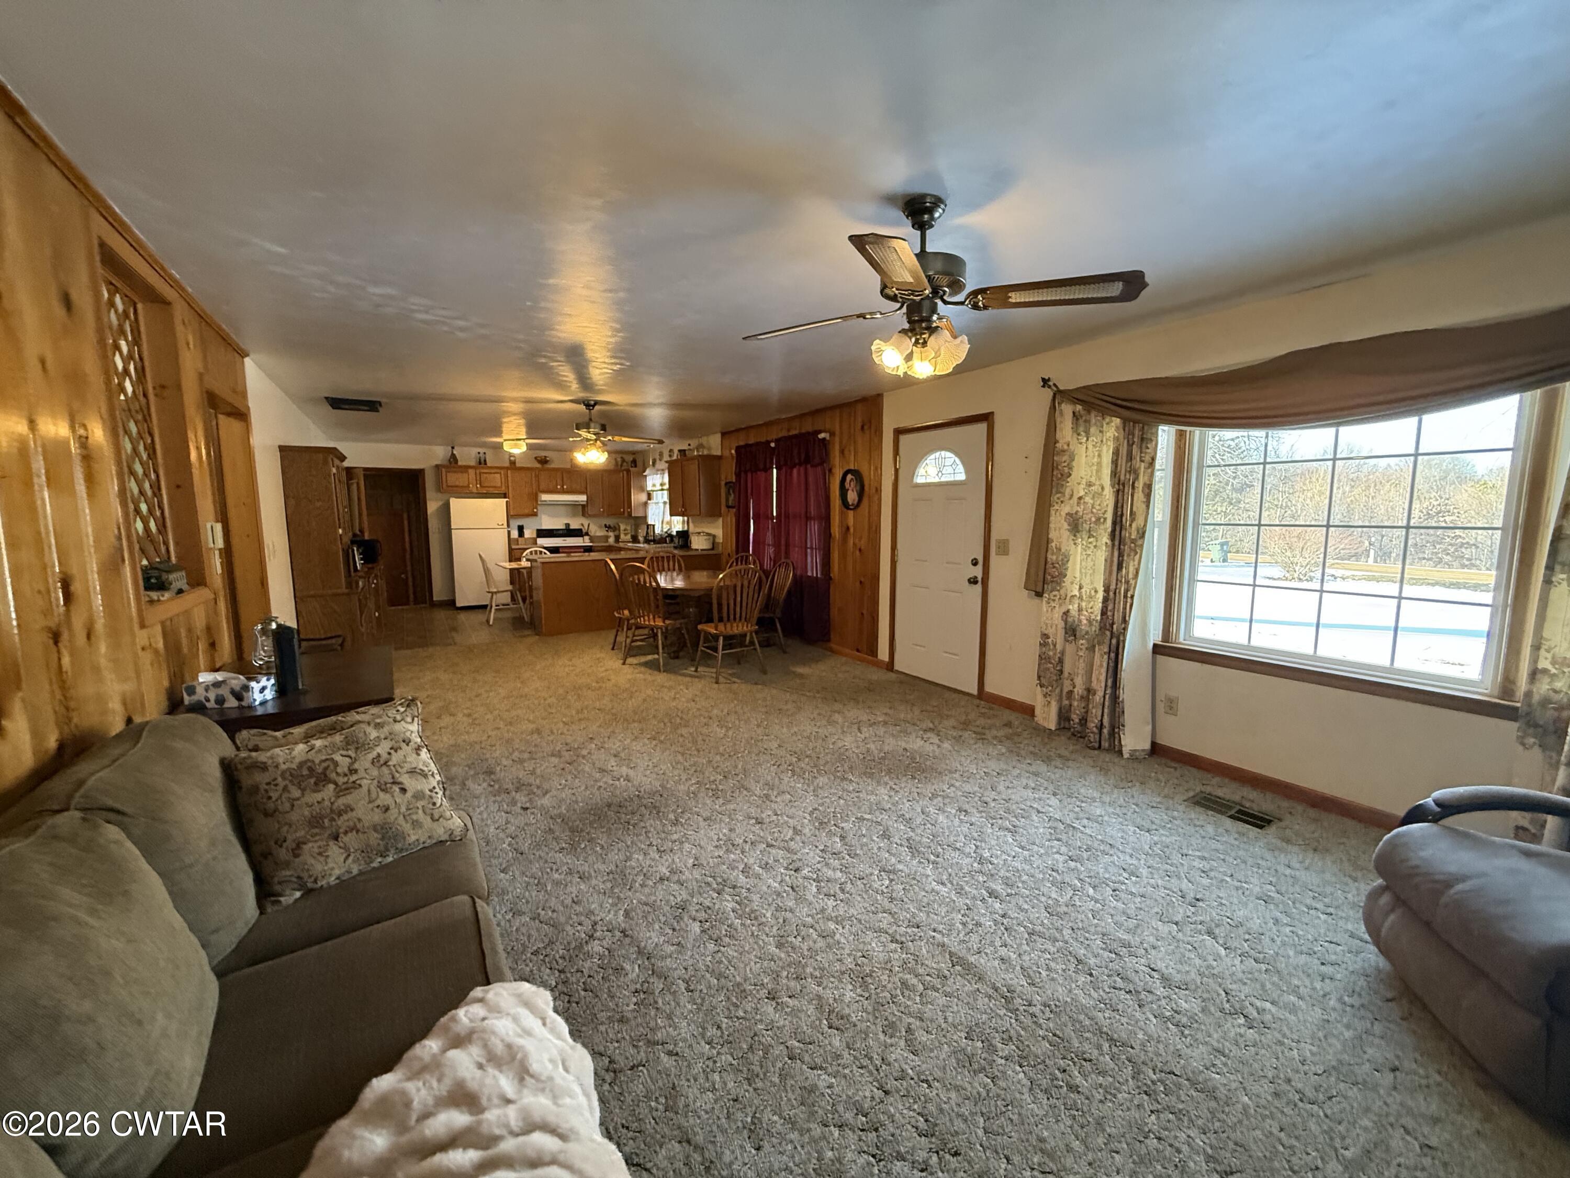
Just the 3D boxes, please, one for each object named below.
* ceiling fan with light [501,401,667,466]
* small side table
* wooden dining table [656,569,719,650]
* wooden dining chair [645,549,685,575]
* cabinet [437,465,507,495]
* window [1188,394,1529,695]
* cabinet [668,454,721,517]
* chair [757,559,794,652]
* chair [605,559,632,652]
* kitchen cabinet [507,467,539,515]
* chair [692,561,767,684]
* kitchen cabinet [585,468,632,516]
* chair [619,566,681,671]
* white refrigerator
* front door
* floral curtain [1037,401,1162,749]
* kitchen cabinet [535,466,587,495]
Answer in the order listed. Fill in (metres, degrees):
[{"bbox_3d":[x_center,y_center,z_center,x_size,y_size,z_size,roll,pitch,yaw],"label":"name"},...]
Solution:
[{"bbox_3d":[-1.828,-1.465,5.990,1.330,0.565,1.330,-3,7,-25],"label":"ceiling fan with light"},{"bbox_3d":[-2.046,0.740,2.732,0.670,0.730,1.130,-5,8,-33],"label":"small side table"},{"bbox_3d":[-0.905,0.273,6.400,1.130,0.750,1.750,-4,8,-31],"label":"wooden dining table"},{"bbox_3d":[-1.269,0.080,7.199,0.500,0.970,0.530,-4,8,-30],"label":"wooden dining chair"},{"bbox_3d":[-4.876,-1.691,9.931,0.920,0.405,0.330,-4,8,-31],"label":"cabinet"},{"bbox_3d":[2.624,-0.302,3.085,0.100,1.340,1.220,-5,8,-33],"label":"window"},{"bbox_3d":[-1.182,-1.324,8.324,0.330,0.745,0.910,-5,8,-33],"label":"cabinet"},{"bbox_3d":[-0.280,0.158,6.528,0.530,0.970,0.500,-4,8,-28],"label":"chair"},{"bbox_3d":[-1.532,0.163,6.417,0.540,0.970,0.460,-3,7,-25],"label":"chair"},{"bbox_3d":[-4.276,-1.556,10.312,0.450,0.765,0.320,-4,8,-31],"label":"kitchen cabinet"},{"bbox_3d":[-0.487,0.272,5.581,0.510,0.970,0.540,-5,8,-36],"label":"chair"},{"bbox_3d":[-3.087,-1.646,11.016,0.800,0.770,0.340,-4,8,-31],"label":"kitchen cabinet"},{"bbox_3d":[-1.210,0.224,5.999,0.500,0.970,0.530,4,8,29],"label":"chair"},{"bbox_3d":[-4.739,-0.573,9.861,0.770,1.650,0.740,-4,8,-31],"label":"white refrigerator"},{"bbox_3d":[1.240,-0.241,5.165,0.050,2.040,0.920,-5,8,-33],"label":"front door"},{"bbox_3d":[1.823,-0.147,3.814,0.190,2.150,0.720,-4,8,-31],"label":"floral curtain"},{"bbox_3d":[-3.704,-1.777,10.501,0.760,0.385,0.320,-5,8,-33],"label":"kitchen cabinet"}]

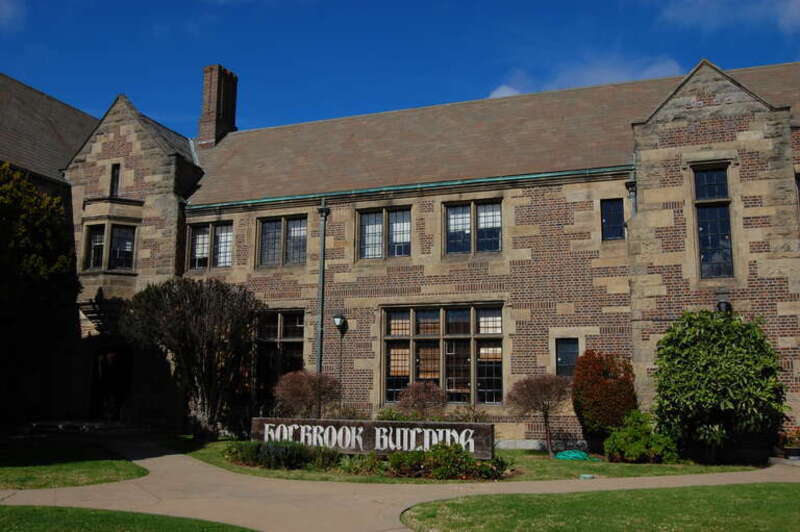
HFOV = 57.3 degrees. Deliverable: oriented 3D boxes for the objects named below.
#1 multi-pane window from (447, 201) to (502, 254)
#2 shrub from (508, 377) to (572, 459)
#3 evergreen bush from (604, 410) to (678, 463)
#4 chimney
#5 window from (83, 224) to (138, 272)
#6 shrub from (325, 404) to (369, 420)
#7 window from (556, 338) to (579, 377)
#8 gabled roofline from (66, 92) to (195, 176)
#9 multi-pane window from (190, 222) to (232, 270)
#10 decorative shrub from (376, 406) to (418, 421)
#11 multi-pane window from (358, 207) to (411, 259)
[{"bbox_3d":[2.192,-1.153,21.908,1.703,1.550,0.200,-3,-10,19],"label":"multi-pane window"},{"bbox_3d":[3.334,3.595,17.697,1.537,1.929,1.600,-3,-11,19],"label":"shrub"},{"bbox_3d":[5.615,3.950,16.957,1.600,1.098,1.350,-3,-10,19],"label":"evergreen bush"},{"bbox_3d":[-7.181,-6.092,29.301,0.780,3.400,1.450,-3,-11,19],"label":"chimney"},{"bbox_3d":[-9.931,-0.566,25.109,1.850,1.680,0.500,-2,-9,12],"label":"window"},{"bbox_3d":[-1.504,4.412,20.480,1.100,1.036,0.900,-3,-10,19],"label":"shrub"},{"bbox_3d":[4.661,2.571,20.359,0.649,1.127,0.200,-3,-10,19],"label":"window"},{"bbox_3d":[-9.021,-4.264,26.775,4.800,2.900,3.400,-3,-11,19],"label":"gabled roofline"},{"bbox_3d":[-6.218,-0.659,23.977,1.697,1.642,0.200,-3,-11,19],"label":"multi-pane window"},{"bbox_3d":[-0.071,4.375,19.967,1.050,1.020,0.850,-3,-10,19],"label":"decorative shrub"},{"bbox_3d":[-0.484,-0.996,22.020,1.748,1.631,0.200,-3,-11,19],"label":"multi-pane window"}]

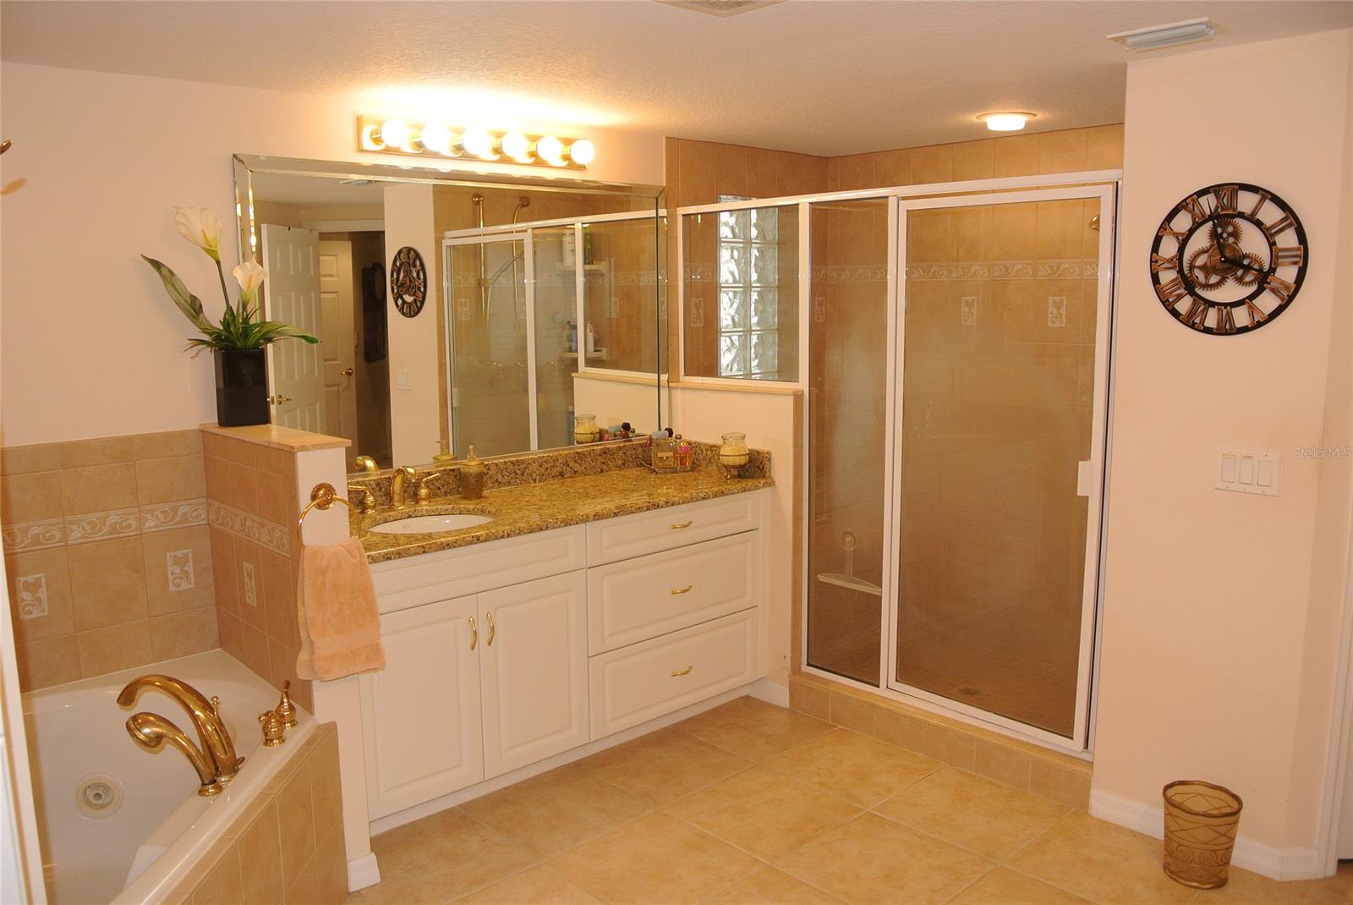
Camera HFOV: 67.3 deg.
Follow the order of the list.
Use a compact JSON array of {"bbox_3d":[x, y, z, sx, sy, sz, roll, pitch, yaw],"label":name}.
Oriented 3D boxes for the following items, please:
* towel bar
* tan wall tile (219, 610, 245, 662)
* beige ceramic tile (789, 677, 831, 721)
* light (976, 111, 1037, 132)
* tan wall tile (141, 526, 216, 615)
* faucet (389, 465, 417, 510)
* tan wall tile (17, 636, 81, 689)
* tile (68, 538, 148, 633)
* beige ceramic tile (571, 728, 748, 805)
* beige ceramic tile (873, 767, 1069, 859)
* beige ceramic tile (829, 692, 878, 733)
[{"bbox_3d":[-0.868,0.169,2.527,0.160,0.175,0.065,-8,11,-42],"label":"towel bar"},{"bbox_3d":[-1.355,0.553,3.079,0.010,0.138,0.197,-7,10,-43],"label":"tan wall tile"},{"bbox_3d":[0.516,0.954,3.905,0.012,0.122,0.200,-8,11,-42],"label":"beige ceramic tile"},{"bbox_3d":[1.192,-1.179,3.662,0.200,0.060,0.200,-1,8,0],"label":"light"},{"bbox_3d":[-1.483,0.350,3.030,0.200,0.255,0.012,-8,11,-42],"label":"tan wall tile"},{"bbox_3d":[-0.943,0.120,3.494,0.048,0.150,0.130,-8,12,-40],"label":"faucet"},{"bbox_3d":[-1.779,0.588,2.830,0.197,0.137,0.010,-8,10,-42],"label":"tan wall tile"},{"bbox_3d":[-1.638,0.375,2.935,0.195,0.251,0.010,-8,10,-42],"label":"tile"},{"bbox_3d":[-0.037,1.093,3.544,0.456,0.010,0.456,-7,10,-43],"label":"beige ceramic tile"},{"bbox_3d":[0.914,1.115,3.151,0.450,0.012,0.450,-8,11,-42],"label":"beige ceramic tile"},{"bbox_3d":[0.653,0.967,3.759,0.012,0.122,0.205,-8,11,-42],"label":"beige ceramic tile"}]

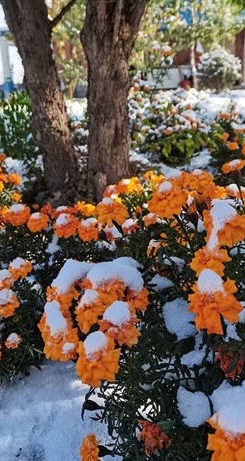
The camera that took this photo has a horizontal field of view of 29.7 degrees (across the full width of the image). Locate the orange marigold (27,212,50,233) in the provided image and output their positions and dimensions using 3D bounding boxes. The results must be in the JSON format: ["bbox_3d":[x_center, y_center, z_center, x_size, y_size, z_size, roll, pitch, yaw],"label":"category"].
[{"bbox_3d":[-0.226,-0.021,1.240,0.058,0.050,0.058,-1,17,0],"label":"orange marigold"}]

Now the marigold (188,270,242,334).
[{"bbox_3d":[0.116,0.090,0.580,0.066,0.071,0.060,2,18,12],"label":"marigold"}]

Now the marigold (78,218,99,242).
[{"bbox_3d":[-0.090,0.000,1.220,0.056,0.055,0.056,-1,17,0],"label":"marigold"}]

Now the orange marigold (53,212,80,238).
[{"bbox_3d":[-0.145,-0.013,1.200,0.064,0.058,0.064,-1,17,0],"label":"orange marigold"}]

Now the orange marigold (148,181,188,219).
[{"bbox_3d":[0.075,-0.052,0.770,0.065,0.056,0.059,0,17,6],"label":"orange marigold"}]

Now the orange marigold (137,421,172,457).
[{"bbox_3d":[0.040,0.261,0.580,0.041,0.040,0.038,-1,17,4],"label":"orange marigold"}]

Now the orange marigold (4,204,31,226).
[{"bbox_3d":[-0.273,-0.039,1.200,0.067,0.054,0.067,-1,17,0],"label":"orange marigold"}]

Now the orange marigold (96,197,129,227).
[{"bbox_3d":[-0.019,-0.035,0.860,0.061,0.049,0.057,-2,17,-1],"label":"orange marigold"}]

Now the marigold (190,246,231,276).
[{"bbox_3d":[0.120,0.045,0.630,0.056,0.041,0.051,2,17,11],"label":"marigold"}]

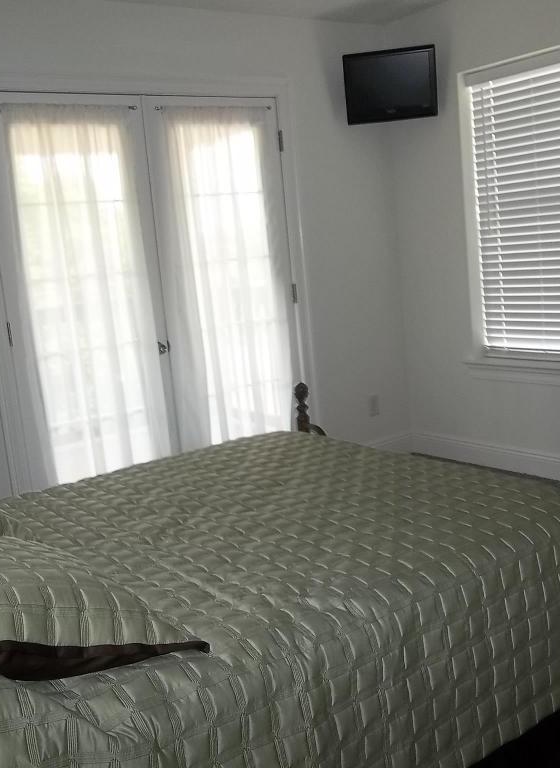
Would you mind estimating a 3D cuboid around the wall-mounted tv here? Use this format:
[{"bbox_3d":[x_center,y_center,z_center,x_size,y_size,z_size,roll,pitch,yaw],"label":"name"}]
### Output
[{"bbox_3d":[0.570,-1.527,4.103,0.459,0.340,0.070,-5,13,5],"label":"wall-mounted tv"}]

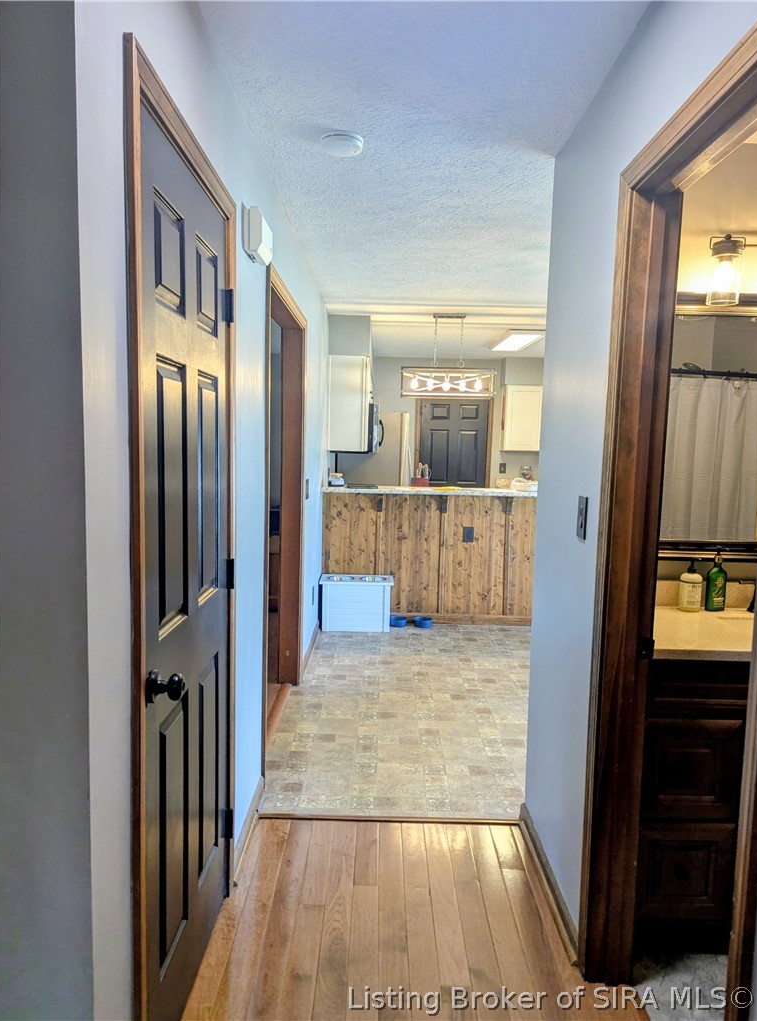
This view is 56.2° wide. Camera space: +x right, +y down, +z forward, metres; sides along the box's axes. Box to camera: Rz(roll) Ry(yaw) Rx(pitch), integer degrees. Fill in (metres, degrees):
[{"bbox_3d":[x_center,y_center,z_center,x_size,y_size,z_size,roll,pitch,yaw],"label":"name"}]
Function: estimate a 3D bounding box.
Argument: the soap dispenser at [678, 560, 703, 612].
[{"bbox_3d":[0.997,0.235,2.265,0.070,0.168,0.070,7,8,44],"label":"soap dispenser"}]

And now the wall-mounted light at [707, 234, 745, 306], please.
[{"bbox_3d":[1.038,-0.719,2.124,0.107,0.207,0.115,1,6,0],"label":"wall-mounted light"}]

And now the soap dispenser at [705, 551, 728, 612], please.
[{"bbox_3d":[1.097,0.227,2.301,0.066,0.205,0.063,5,7,35],"label":"soap dispenser"}]

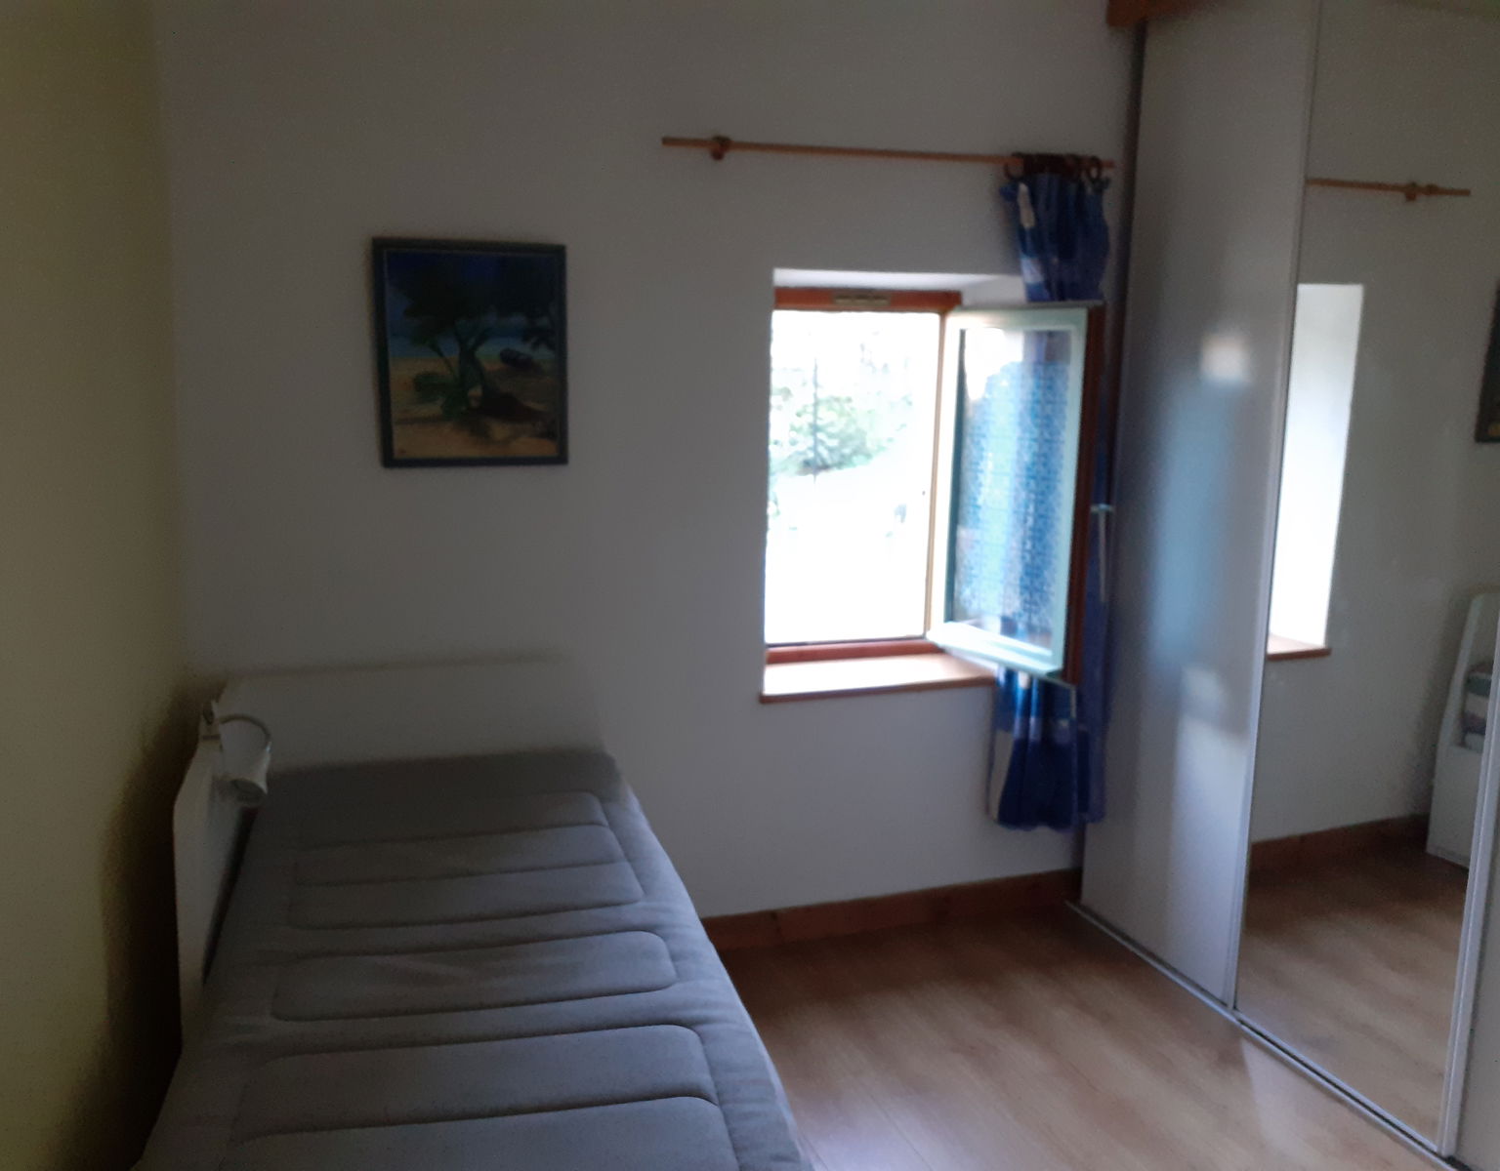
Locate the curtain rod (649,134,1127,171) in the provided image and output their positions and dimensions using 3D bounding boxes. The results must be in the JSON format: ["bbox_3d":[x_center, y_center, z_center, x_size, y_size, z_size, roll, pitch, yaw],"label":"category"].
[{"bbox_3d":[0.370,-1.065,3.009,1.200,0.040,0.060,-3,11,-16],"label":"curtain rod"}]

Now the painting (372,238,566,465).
[{"bbox_3d":[-0.645,-0.537,2.855,0.430,0.514,0.030,-2,12,-17],"label":"painting"}]

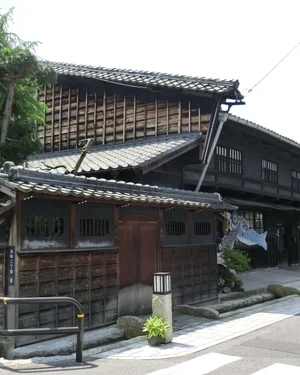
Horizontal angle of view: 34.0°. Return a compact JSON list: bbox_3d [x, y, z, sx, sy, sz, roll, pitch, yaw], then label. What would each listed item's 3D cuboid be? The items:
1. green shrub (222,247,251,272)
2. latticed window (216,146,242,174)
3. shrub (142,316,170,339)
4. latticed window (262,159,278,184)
[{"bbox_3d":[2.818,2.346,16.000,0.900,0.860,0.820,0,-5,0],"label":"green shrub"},{"bbox_3d":[2.595,-0.826,15.973,0.120,0.850,2.070,-3,-7,34],"label":"latticed window"},{"bbox_3d":[0.092,1.984,6.961,0.390,0.300,0.370,0,-5,0],"label":"shrub"},{"bbox_3d":[4.660,-0.521,18.979,0.120,0.850,1.750,-3,-7,34],"label":"latticed window"}]

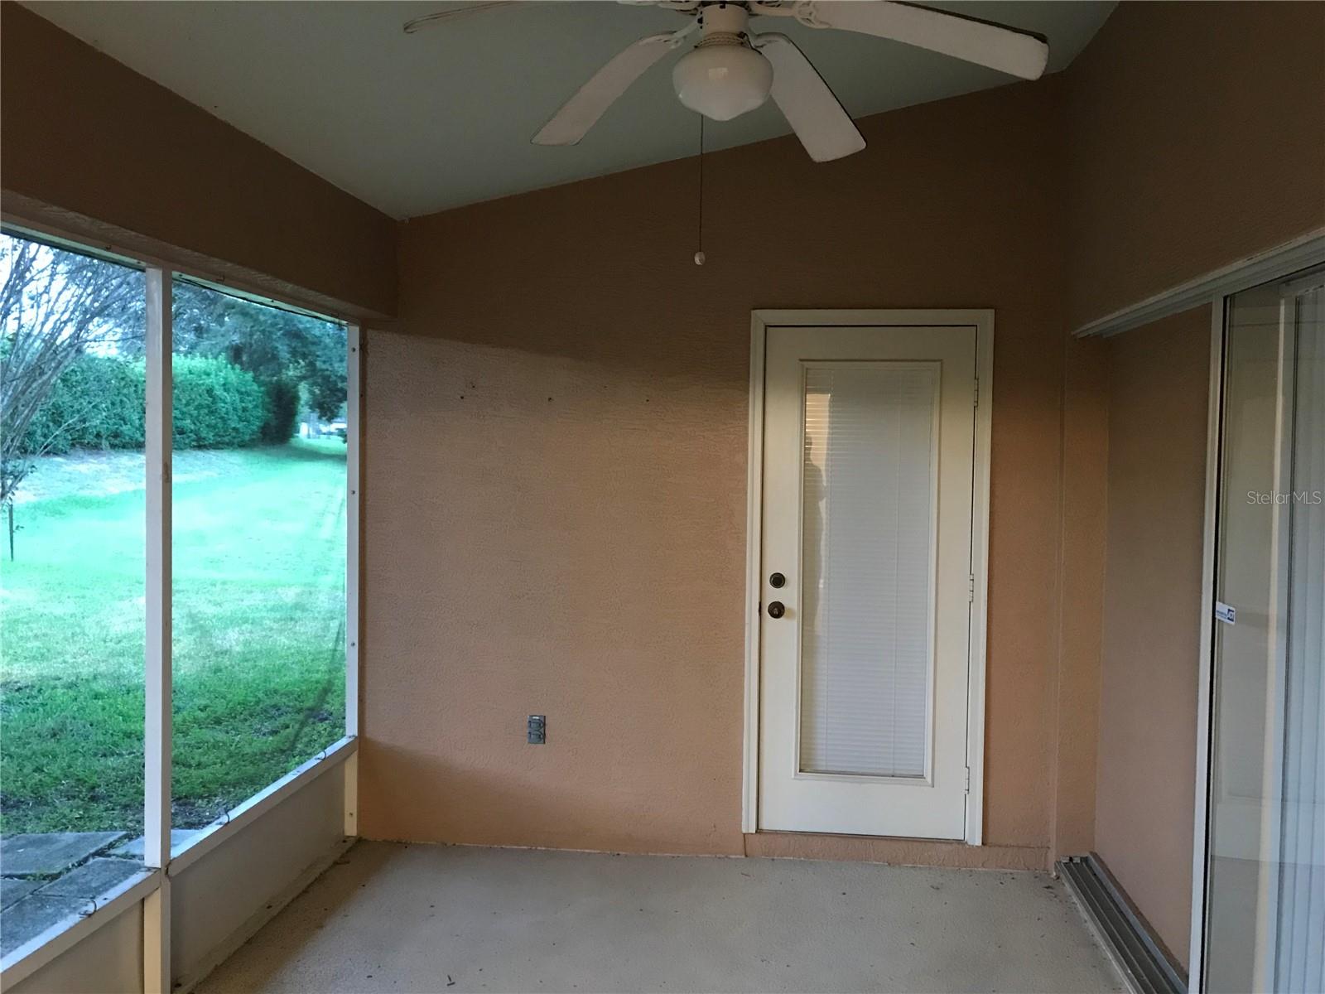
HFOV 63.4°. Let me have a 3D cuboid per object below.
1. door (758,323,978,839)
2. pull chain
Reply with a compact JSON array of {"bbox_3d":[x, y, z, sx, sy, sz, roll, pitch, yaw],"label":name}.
[{"bbox_3d":[0.803,0.338,4.245,0.815,2.012,0.050,1,1,6],"label":"door"},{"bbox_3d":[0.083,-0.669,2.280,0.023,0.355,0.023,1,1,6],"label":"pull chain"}]

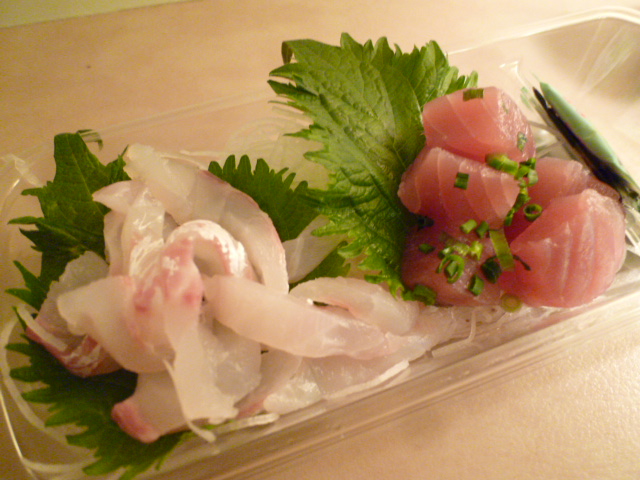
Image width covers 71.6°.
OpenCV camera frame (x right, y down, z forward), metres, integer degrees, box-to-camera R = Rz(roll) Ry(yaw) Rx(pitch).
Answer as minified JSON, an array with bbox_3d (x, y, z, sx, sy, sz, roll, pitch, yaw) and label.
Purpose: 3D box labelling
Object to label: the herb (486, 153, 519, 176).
[{"bbox_3d":[0.060,-0.025,0.145,0.011,0.005,0.005,24,59,14],"label":"herb"}]

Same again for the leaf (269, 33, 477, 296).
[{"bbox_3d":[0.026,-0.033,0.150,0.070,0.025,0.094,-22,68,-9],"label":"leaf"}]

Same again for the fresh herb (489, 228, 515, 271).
[{"bbox_3d":[0.057,0.003,0.139,0.004,0.003,0.013,-10,67,-4],"label":"fresh herb"}]

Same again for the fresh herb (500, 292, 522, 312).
[{"bbox_3d":[0.061,0.020,0.141,0.006,0.005,0.006,-2,69,5],"label":"fresh herb"}]

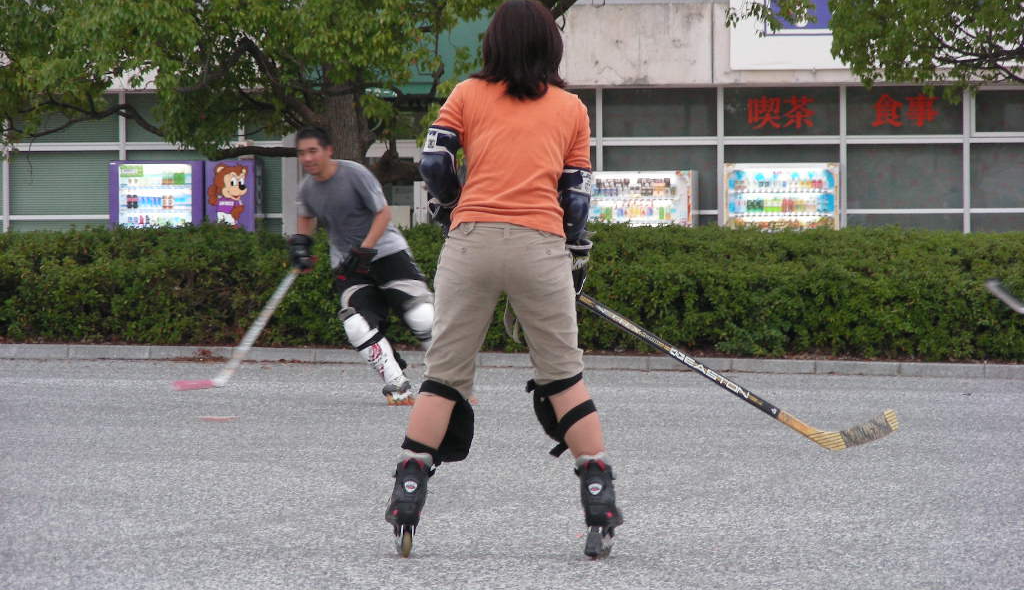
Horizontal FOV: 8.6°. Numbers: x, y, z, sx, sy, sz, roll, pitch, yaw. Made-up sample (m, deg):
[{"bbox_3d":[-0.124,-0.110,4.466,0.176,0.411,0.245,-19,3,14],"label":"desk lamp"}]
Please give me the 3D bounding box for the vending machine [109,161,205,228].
[{"bbox_3d":[-4.218,-0.706,82.369,1.160,1.830,0.730,0,1,9],"label":"vending machine"}]

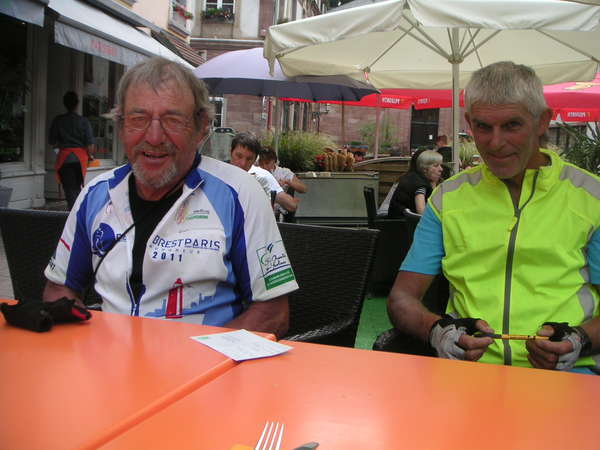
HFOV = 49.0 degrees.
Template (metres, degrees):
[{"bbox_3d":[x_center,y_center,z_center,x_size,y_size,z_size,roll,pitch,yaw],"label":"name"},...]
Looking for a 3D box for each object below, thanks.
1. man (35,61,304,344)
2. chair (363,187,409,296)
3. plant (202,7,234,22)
[{"bbox_3d":[-0.319,0.278,1.230,0.580,1.240,0.760,4,5,15],"label":"man"},{"bbox_3d":[0.783,0.165,5.110,0.600,0.850,0.580,2,5,-7],"label":"chair"},{"bbox_3d":[-2.598,-6.711,21.000,1.000,0.480,0.350,3,5,2],"label":"plant"}]

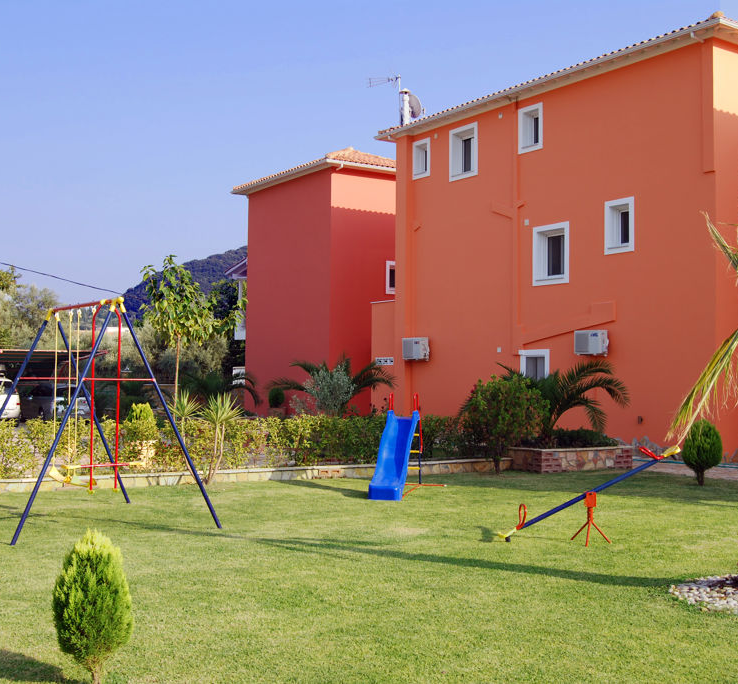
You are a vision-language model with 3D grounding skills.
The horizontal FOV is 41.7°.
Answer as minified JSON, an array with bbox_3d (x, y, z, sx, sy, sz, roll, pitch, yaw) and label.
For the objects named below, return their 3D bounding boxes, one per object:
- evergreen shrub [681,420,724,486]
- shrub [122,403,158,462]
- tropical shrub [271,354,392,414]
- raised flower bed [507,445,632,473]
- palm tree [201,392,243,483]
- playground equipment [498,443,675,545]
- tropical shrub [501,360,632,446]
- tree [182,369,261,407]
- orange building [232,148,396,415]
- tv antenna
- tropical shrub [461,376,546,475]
[{"bbox_3d":[5.114,1.690,14.888,0.630,1.000,0.630,1,-2,0],"label":"evergreen shrub"},{"bbox_3d":[-3.504,1.389,14.773,0.550,0.931,0.560,1,-2,-13],"label":"shrub"},{"bbox_3d":[-0.978,1.406,25.490,3.200,2.100,3.000,1,-2,0],"label":"tropical shrub"},{"bbox_3d":[3.490,2.072,17.442,2.120,0.410,1.300,2,-3,-32],"label":"raised flower bed"},{"bbox_3d":[-2.180,1.411,14.299,0.665,1.330,0.650,1,-2,-9],"label":"palm tree"},{"bbox_3d":[2.137,1.461,9.400,1.770,0.970,0.420,1,-2,0],"label":"playground equipment"},{"bbox_3d":[3.471,1.115,17.538,2.429,1.559,2.100,0,-2,11],"label":"tropical shrub"},{"bbox_3d":[-4.365,1.499,28.440,2.410,1.381,2.200,1,-2,-9],"label":"tree"},{"bbox_3d":[-0.636,-2.035,36.180,6.750,9.960,7.350,2,-3,-34],"label":"orange building"},{"bbox_3d":[0.770,-6.999,28.100,1.550,1.550,0.800,0,-2,15],"label":"tv antenna"},{"bbox_3d":[2.251,1.361,15.958,1.385,1.616,1.350,0,-2,8],"label":"tropical shrub"}]

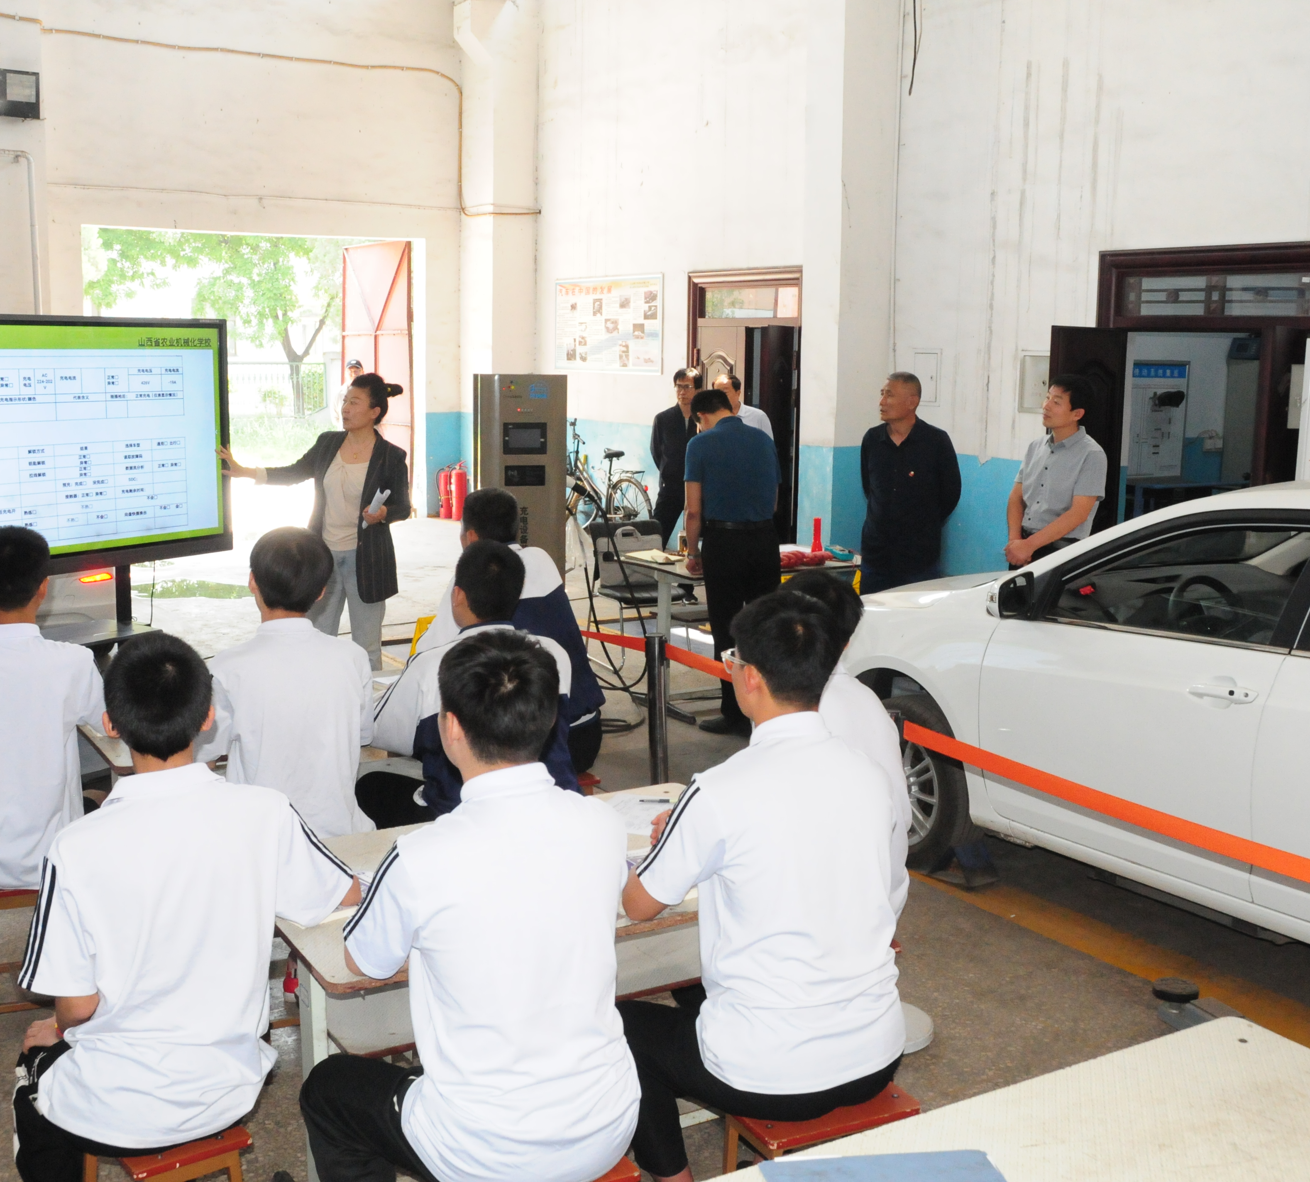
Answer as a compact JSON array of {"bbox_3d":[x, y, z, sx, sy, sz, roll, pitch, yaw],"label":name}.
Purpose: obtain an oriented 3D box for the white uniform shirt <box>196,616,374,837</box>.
[{"bbox_3d":[-1.080,0.382,4.380,0.520,0.670,0.360,-3,10,-19],"label":"white uniform shirt"}]

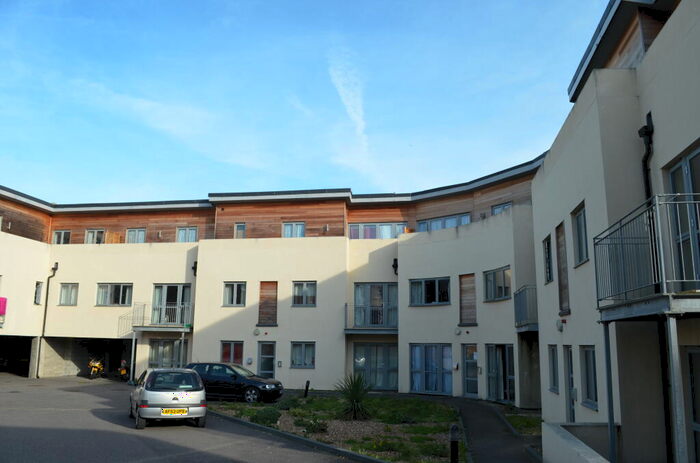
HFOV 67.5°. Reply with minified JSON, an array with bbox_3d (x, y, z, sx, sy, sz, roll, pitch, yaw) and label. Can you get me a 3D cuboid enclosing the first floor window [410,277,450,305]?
[{"bbox_3d":[3.430,2.580,22.296,1.850,1.180,0.150,-7,-14,32],"label":"first floor window"}]

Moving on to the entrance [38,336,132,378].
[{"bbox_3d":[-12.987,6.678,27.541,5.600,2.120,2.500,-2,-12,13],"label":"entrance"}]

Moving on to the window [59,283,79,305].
[{"bbox_3d":[-14.686,3.303,27.428,1.180,1.190,0.150,-2,-12,13],"label":"window"}]

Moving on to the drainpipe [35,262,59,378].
[{"bbox_3d":[-15.814,4.605,27.257,0.500,6.000,0.180,-2,-12,13],"label":"drainpipe"}]

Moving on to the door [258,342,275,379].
[{"bbox_3d":[-3.765,6.000,23.612,0.831,2.121,0.130,-1,-12,8],"label":"door"}]

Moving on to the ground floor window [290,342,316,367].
[{"bbox_3d":[-2.102,5.534,23.451,1.163,1.237,0.150,-1,-12,8],"label":"ground floor window"}]

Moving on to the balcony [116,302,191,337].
[{"bbox_3d":[-8.687,4.134,25.086,3.121,1.320,1.250,-1,-12,10],"label":"balcony"}]

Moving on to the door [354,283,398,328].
[{"bbox_3d":[1.210,3.370,23.940,2.050,2.080,0.150,-1,-12,9],"label":"door"}]

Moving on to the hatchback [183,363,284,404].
[{"bbox_3d":[-4.432,5.366,18.851,4.150,1.410,1.740,-1,-12,9],"label":"hatchback"}]

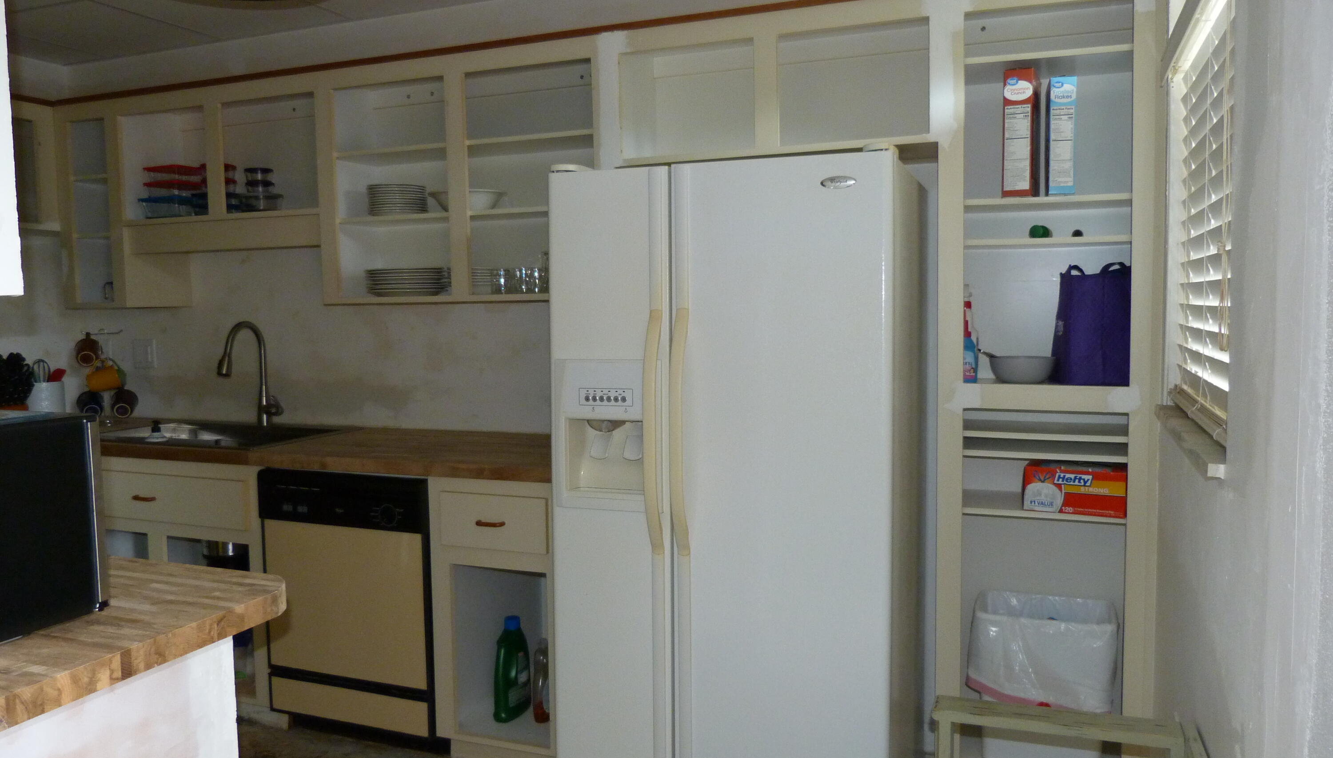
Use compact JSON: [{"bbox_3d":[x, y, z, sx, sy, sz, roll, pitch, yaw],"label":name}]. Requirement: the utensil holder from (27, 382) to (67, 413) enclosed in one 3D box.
[{"bbox_3d":[-2.330,0.099,3.615,0.138,0.163,0.138,1,4,22],"label":"utensil holder"}]

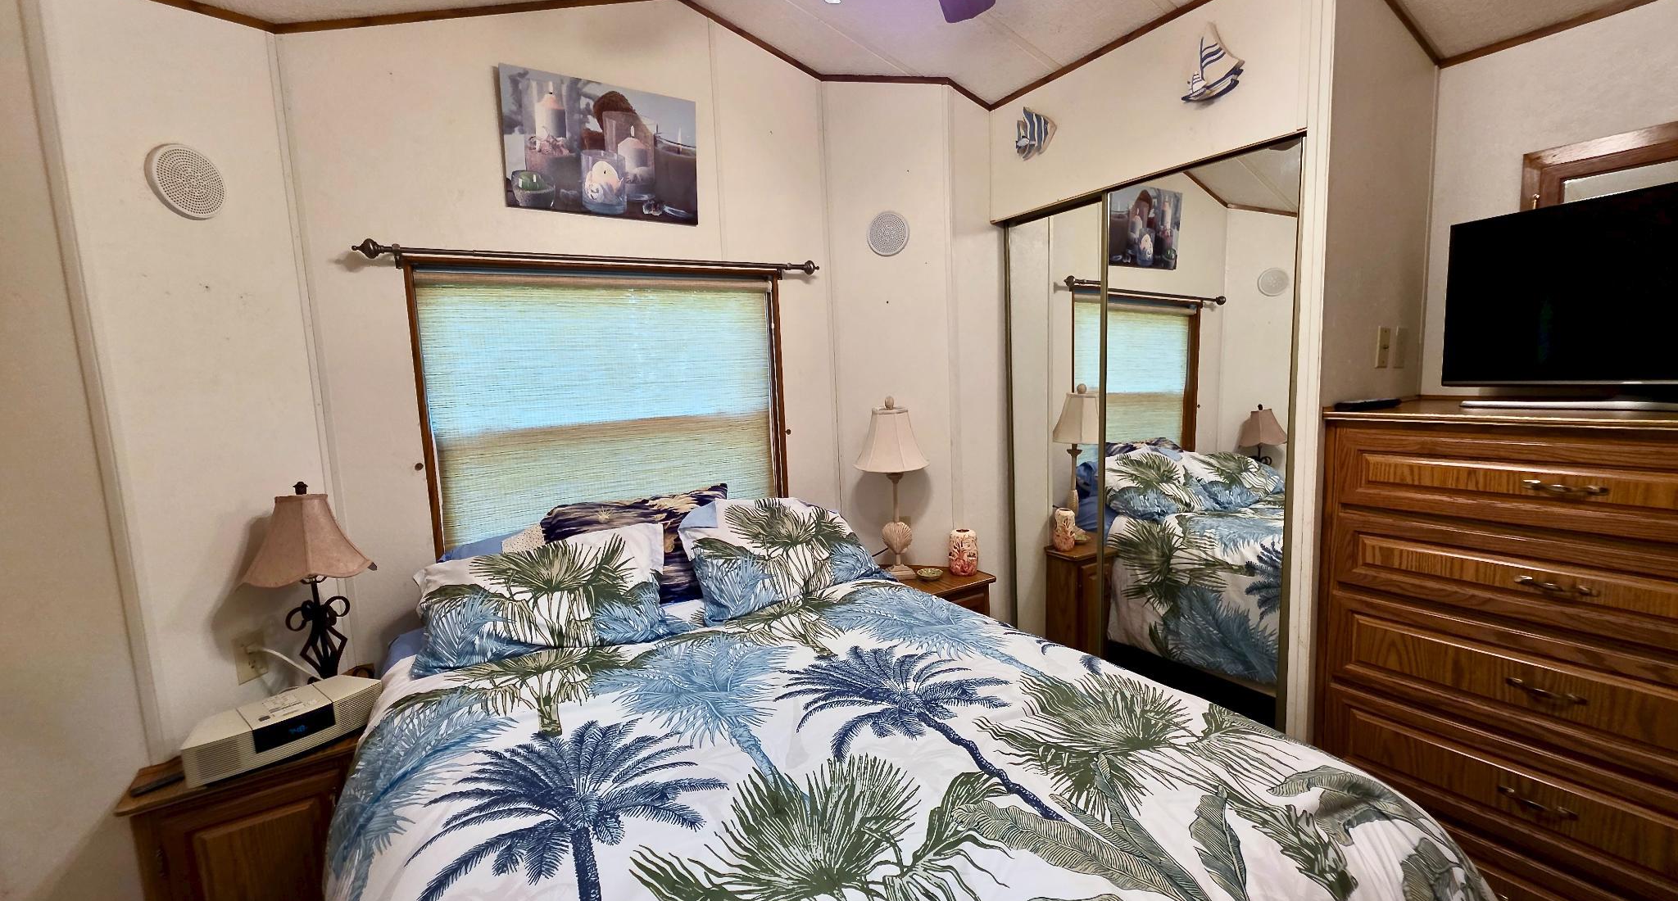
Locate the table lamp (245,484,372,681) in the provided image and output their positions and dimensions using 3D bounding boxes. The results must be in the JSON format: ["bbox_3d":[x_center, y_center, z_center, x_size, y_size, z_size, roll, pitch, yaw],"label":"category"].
[{"bbox_3d":[-1.391,0.383,1.677,0.205,0.600,0.205,-1,6,13],"label":"table lamp"}]

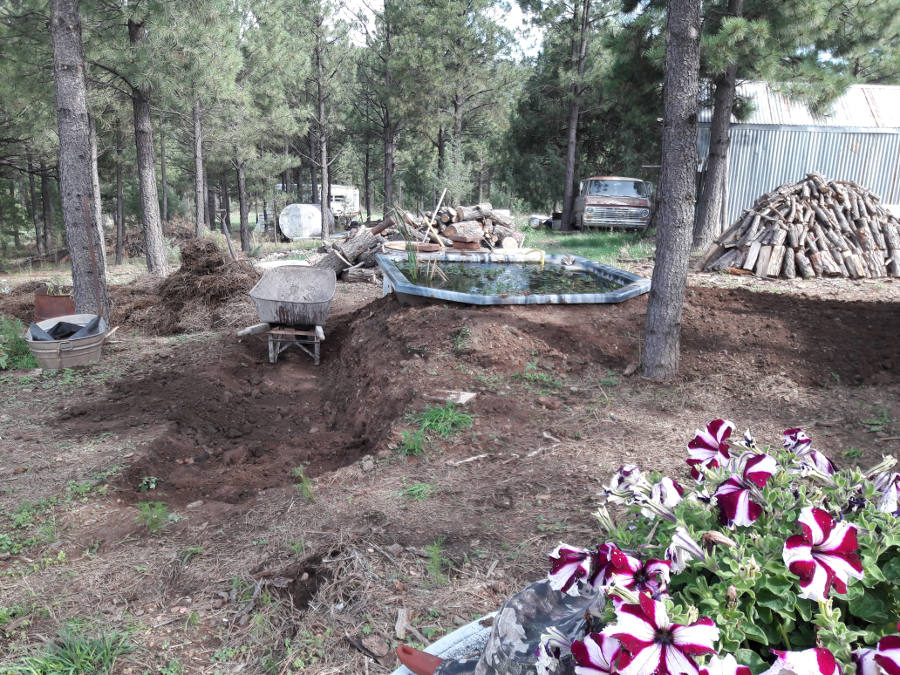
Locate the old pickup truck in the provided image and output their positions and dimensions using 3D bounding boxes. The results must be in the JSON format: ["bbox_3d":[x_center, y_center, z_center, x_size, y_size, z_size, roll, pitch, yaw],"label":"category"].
[{"bbox_3d":[5.438,-4.440,24.262,2.000,1.750,5.100,3,12,10],"label":"old pickup truck"}]

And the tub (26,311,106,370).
[{"bbox_3d":[-3.209,0.029,6.100,0.600,0.270,0.600,-6,21,-28],"label":"tub"}]

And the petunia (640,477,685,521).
[{"bbox_3d":[0.214,0.162,0.732,0.040,0.040,0.038,10,5,36],"label":"petunia"}]

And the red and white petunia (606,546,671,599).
[{"bbox_3d":[0.157,0.197,0.610,0.056,0.048,0.040,3,-18,9],"label":"red and white petunia"}]

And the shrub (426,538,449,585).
[{"bbox_3d":[-0.047,0.870,2.819,0.080,0.165,0.080,1,12,0],"label":"shrub"}]

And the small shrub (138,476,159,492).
[{"bbox_3d":[-1.530,0.745,3.689,0.090,0.070,0.090,1,12,0],"label":"small shrub"}]

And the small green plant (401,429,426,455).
[{"bbox_3d":[-0.207,0.594,4.141,0.135,0.140,0.135,1,12,0],"label":"small green plant"}]

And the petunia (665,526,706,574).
[{"bbox_3d":[0.205,0.185,0.632,0.038,0.042,0.038,2,11,-19],"label":"petunia"}]

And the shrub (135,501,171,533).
[{"bbox_3d":[-1.315,0.789,3.209,0.135,0.115,0.135,1,12,0],"label":"shrub"}]

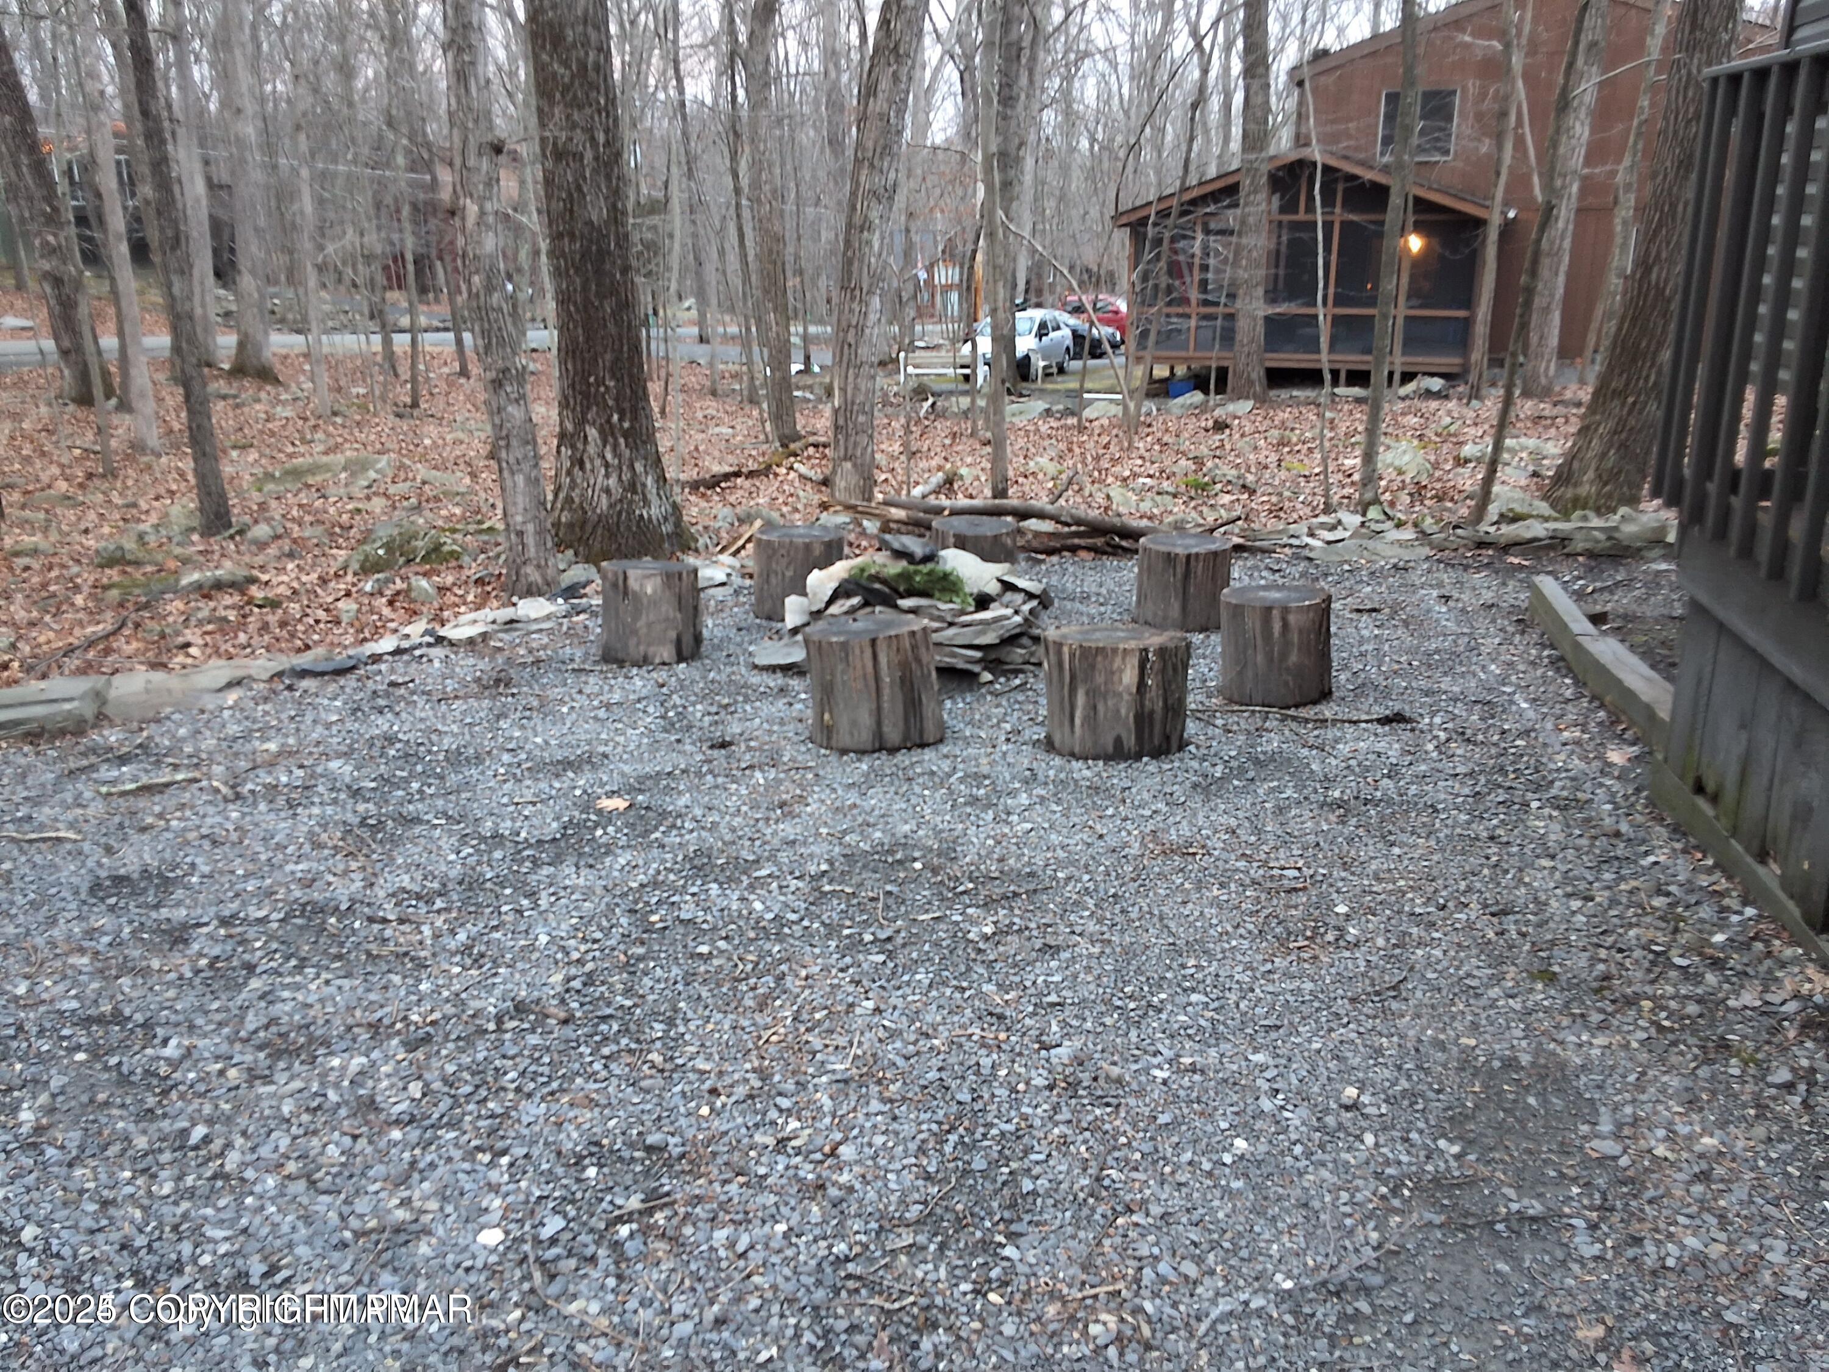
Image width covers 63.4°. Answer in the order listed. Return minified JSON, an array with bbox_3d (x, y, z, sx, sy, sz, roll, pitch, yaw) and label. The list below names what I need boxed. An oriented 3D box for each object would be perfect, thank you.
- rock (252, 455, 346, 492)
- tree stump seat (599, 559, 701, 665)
[{"bbox_3d":[-4.171,-1.440,9.999,0.640,0.190,0.480,-6,16,-22],"label":"rock"},{"bbox_3d":[-1.093,-0.310,6.130,0.394,0.358,0.394,-3,16,-10],"label":"tree stump seat"}]

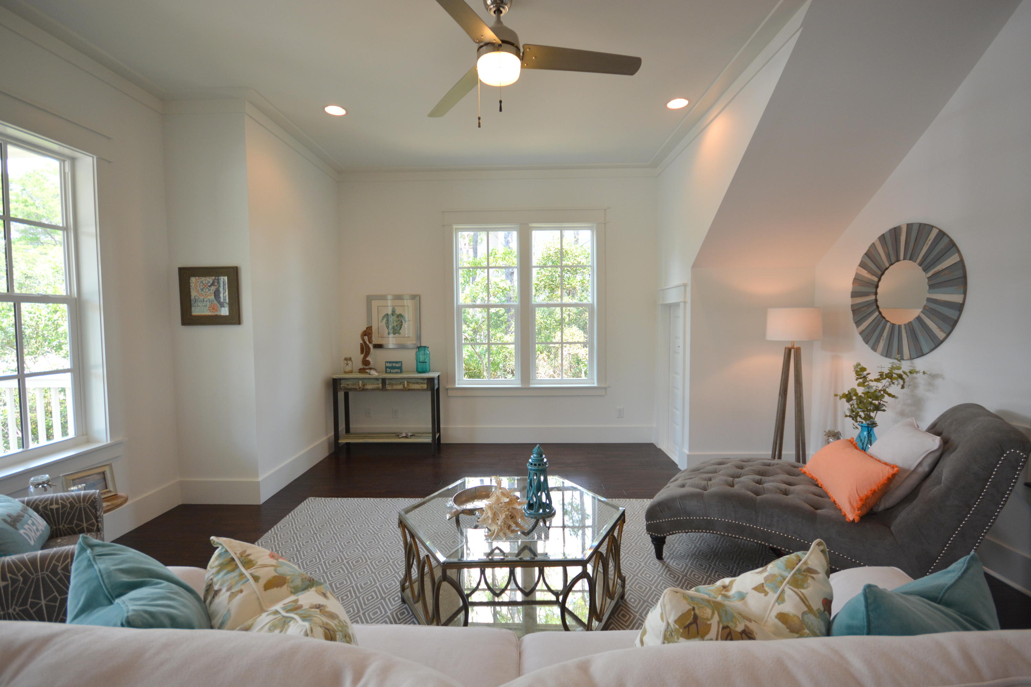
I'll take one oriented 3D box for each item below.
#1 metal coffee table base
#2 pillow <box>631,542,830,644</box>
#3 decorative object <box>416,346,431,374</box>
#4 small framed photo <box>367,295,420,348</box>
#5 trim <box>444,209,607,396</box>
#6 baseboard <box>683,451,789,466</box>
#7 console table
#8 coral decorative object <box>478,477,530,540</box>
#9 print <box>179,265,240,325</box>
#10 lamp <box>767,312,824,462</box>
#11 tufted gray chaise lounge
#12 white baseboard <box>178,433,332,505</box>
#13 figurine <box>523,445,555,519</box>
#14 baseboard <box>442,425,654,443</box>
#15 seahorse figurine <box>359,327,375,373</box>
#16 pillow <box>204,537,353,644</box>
[{"bbox_3d":[-0.009,1.004,2.013,1.048,0.427,0.888,0,3,-1],"label":"metal coffee table base"},{"bbox_3d":[0.491,0.685,1.043,0.460,0.450,0.190,-2,26,-20],"label":"pillow"},{"bbox_3d":[-0.960,0.175,4.492,0.146,0.277,0.146,0,3,1],"label":"decorative object"},{"bbox_3d":[-1.351,-0.240,4.753,0.582,0.591,0.030,0,4,1],"label":"small framed photo"},{"bbox_3d":[0.115,-0.424,4.726,1.802,2.048,0.110,0,4,1],"label":"trim"},{"bbox_3d":[2.003,1.036,3.697,1.044,0.189,0.020,0,3,1],"label":"baseboard"},{"bbox_3d":[-1.326,0.733,4.547,1.060,0.824,0.410,0,4,1],"label":"console table"},{"bbox_3d":[-0.054,0.731,1.977,0.234,0.216,0.229,0,4,1],"label":"coral decorative object"},{"bbox_3d":[-2.165,-0.336,3.060,0.428,0.414,0.030,0,3,1],"label":"print"},{"bbox_3d":[2.197,0.454,3.421,0.443,1.480,0.443,0,4,1],"label":"lamp"},{"bbox_3d":[1.603,0.796,2.423,1.573,0.937,0.672,1,4,26],"label":"tufted gray chaise lounge"},{"bbox_3d":[-2.137,1.051,3.872,0.605,0.189,1.510,0,3,1],"label":"white baseboard"},{"bbox_3d":[0.111,0.623,1.985,0.152,0.314,0.152,0,3,1],"label":"figurine"},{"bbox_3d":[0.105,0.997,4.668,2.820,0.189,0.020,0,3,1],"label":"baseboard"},{"bbox_3d":[-1.573,0.069,4.569,0.177,0.507,0.100,0,4,1],"label":"seahorse figurine"},{"bbox_3d":[-0.520,0.694,1.009,0.460,0.450,0.190,2,27,36],"label":"pillow"}]

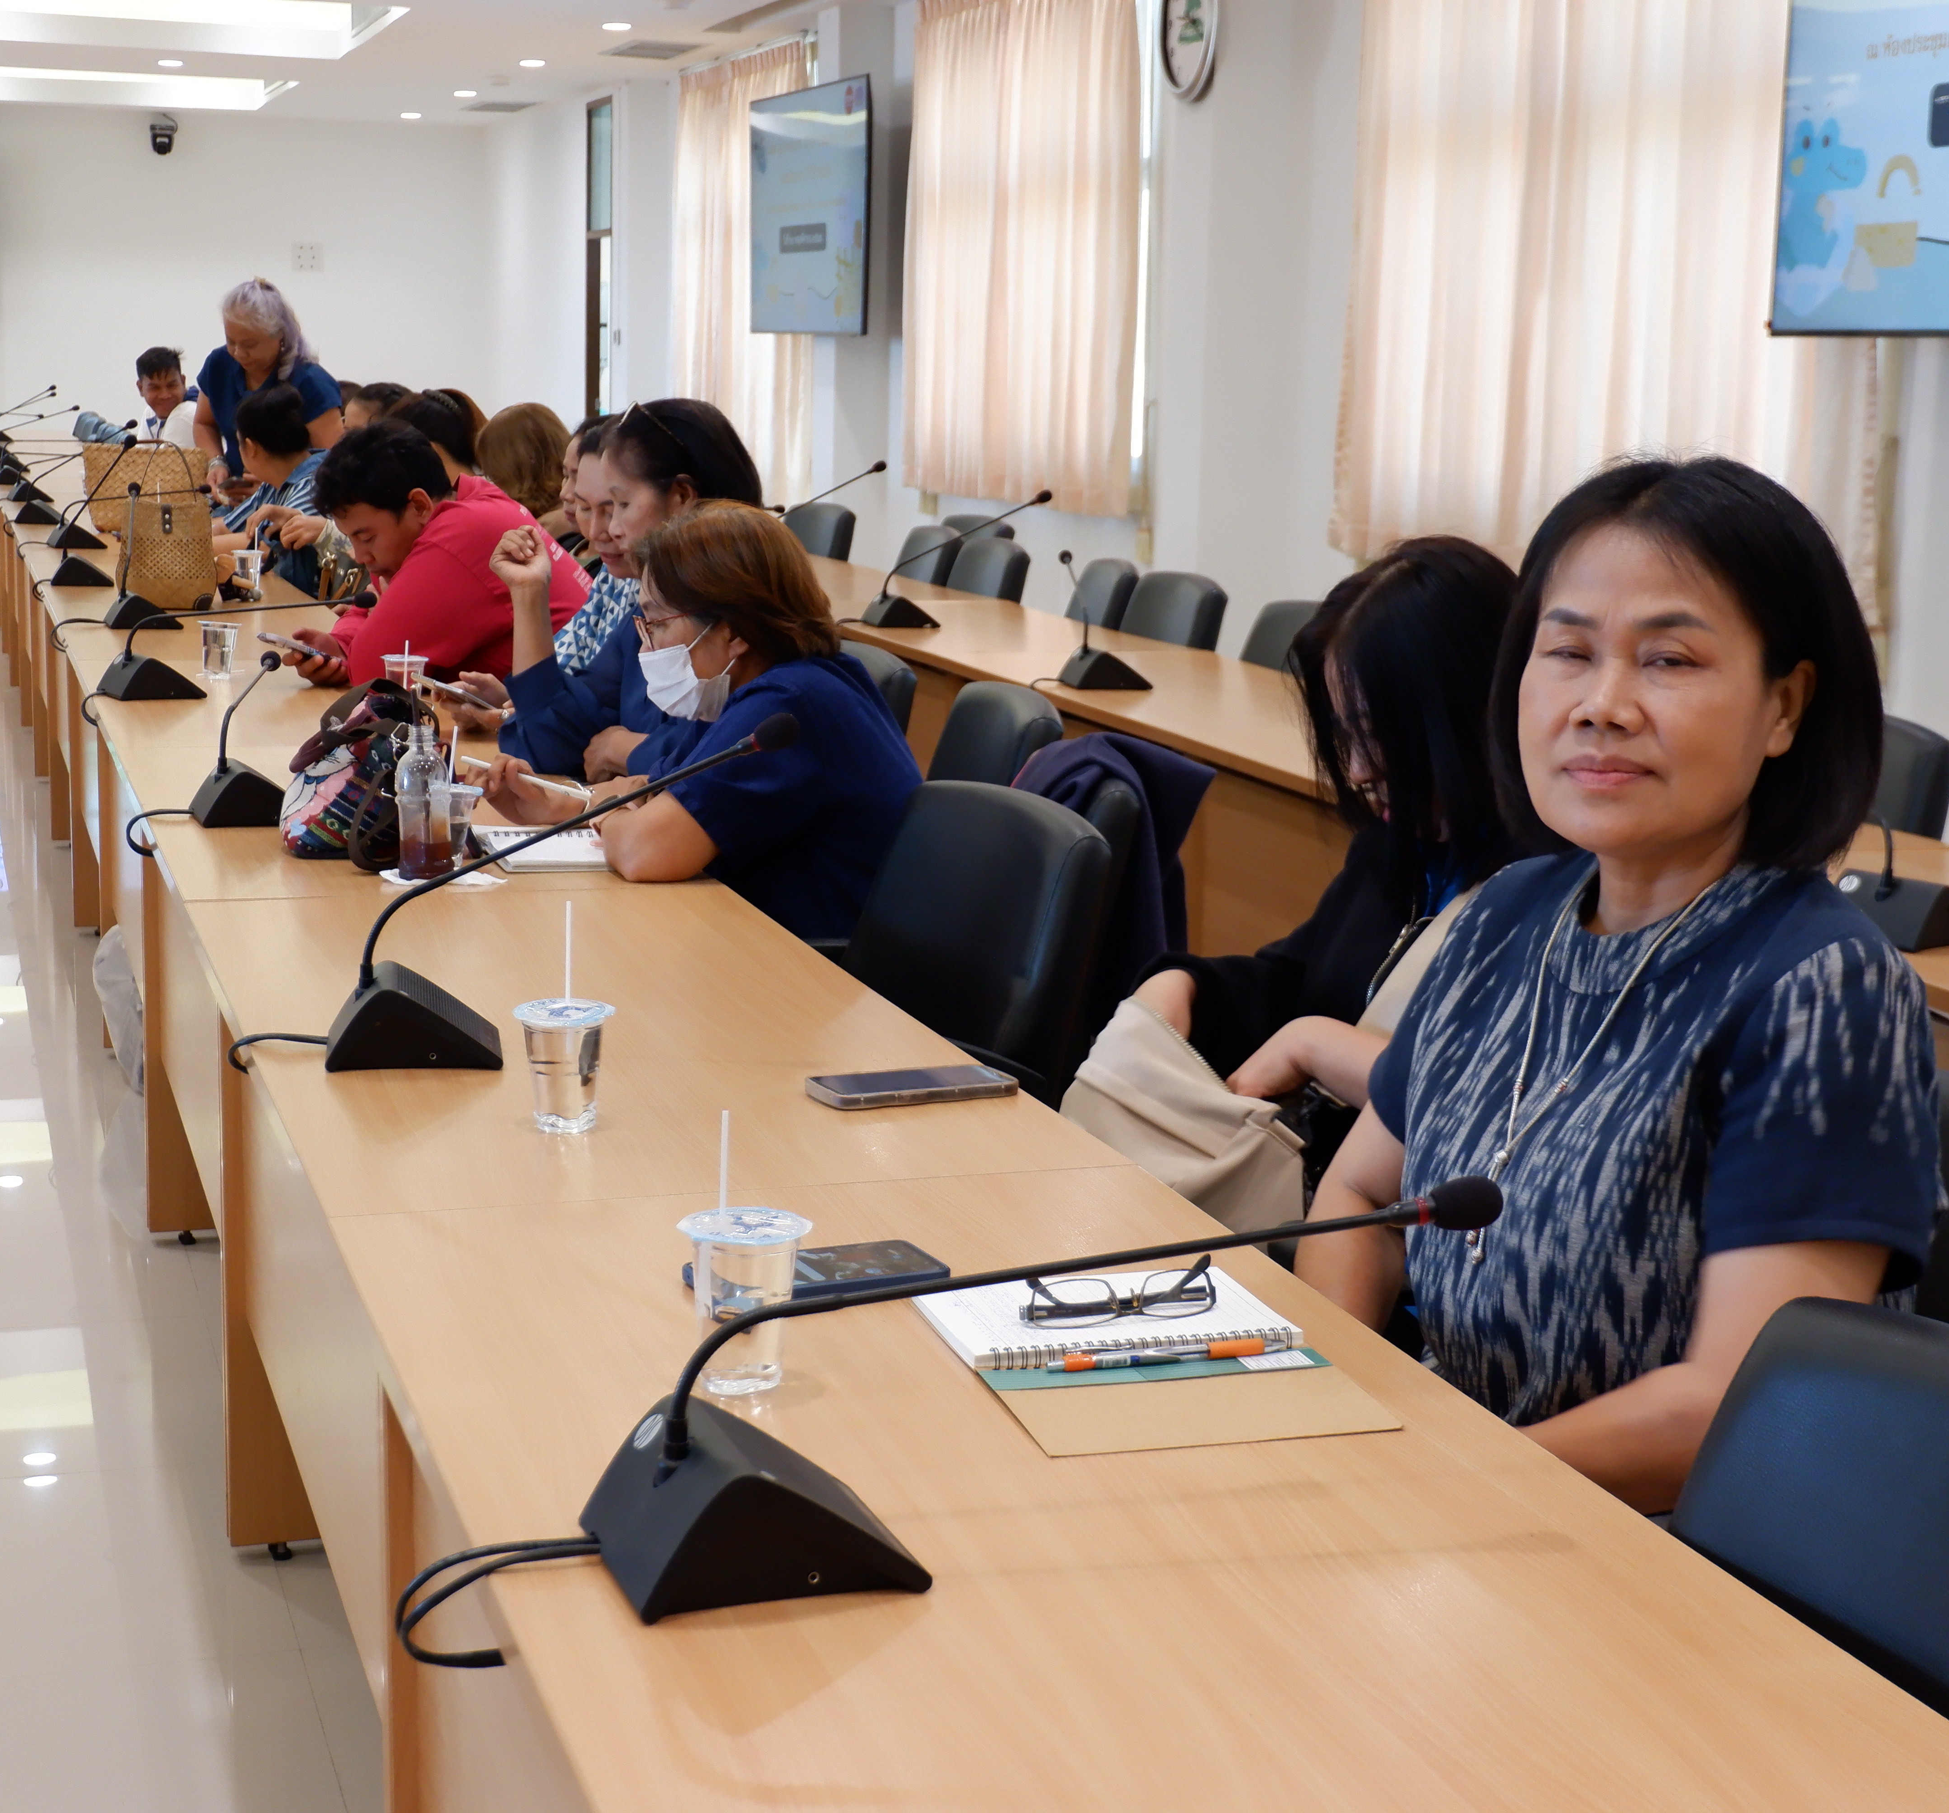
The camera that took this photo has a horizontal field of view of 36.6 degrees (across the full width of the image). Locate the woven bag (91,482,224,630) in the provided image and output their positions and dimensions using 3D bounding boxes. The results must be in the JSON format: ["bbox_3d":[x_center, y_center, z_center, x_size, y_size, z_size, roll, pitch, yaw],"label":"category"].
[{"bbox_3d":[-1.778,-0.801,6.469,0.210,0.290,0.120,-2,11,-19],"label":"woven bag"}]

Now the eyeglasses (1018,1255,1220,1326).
[{"bbox_3d":[0.086,0.239,1.841,0.130,0.036,0.045,-2,11,-21],"label":"eyeglasses"}]

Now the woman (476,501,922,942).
[{"bbox_3d":[-0.259,0.091,3.617,0.650,1.160,0.480,-2,11,-19],"label":"woman"}]

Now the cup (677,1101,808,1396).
[{"bbox_3d":[-0.135,0.199,1.722,0.077,0.166,0.077,2,11,0],"label":"cup"}]

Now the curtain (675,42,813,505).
[{"bbox_3d":[-1.156,-3.053,14.316,0.150,2.100,2.450,-2,11,-19],"label":"curtain"}]

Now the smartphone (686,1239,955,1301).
[{"bbox_3d":[-0.103,0.238,1.901,0.165,0.011,0.079,-3,12,-24],"label":"smartphone"}]

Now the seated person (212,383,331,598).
[{"bbox_3d":[-1.803,-0.789,7.901,0.720,1.190,0.500,1,11,-2],"label":"seated person"}]

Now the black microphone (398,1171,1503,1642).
[{"bbox_3d":[0.017,0.239,1.491,0.557,0.180,0.120,-2,11,-19],"label":"black microphone"}]

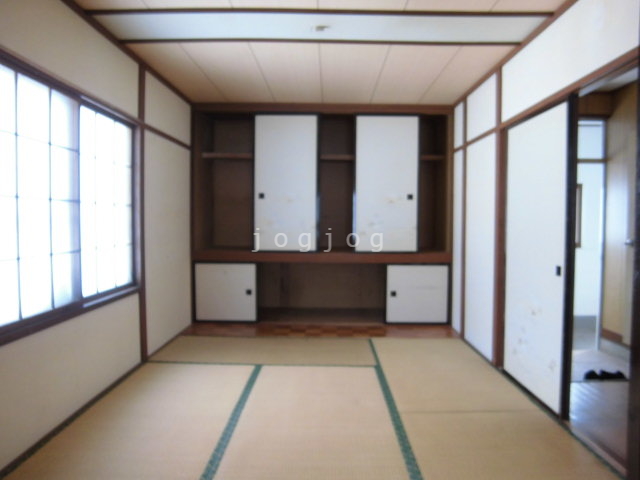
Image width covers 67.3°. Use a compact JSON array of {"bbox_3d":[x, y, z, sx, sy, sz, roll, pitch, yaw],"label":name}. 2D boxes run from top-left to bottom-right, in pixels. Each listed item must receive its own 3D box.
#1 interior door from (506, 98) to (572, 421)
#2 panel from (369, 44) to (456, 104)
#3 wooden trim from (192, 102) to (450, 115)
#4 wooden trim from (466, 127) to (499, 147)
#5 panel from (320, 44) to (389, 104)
[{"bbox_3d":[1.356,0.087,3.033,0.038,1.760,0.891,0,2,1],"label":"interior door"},{"bbox_3d":[0.743,-1.374,4.116,0.485,0.025,1.706,0,2,1],"label":"panel"},{"bbox_3d":[0.030,-1.359,5.005,2.678,0.095,0.060,0,2,1],"label":"wooden trim"},{"bbox_3d":[1.337,-0.858,3.975,0.028,0.036,0.799,0,2,1],"label":"wooden trim"},{"bbox_3d":[0.255,-1.377,4.125,0.491,0.025,1.706,0,2,1],"label":"panel"}]

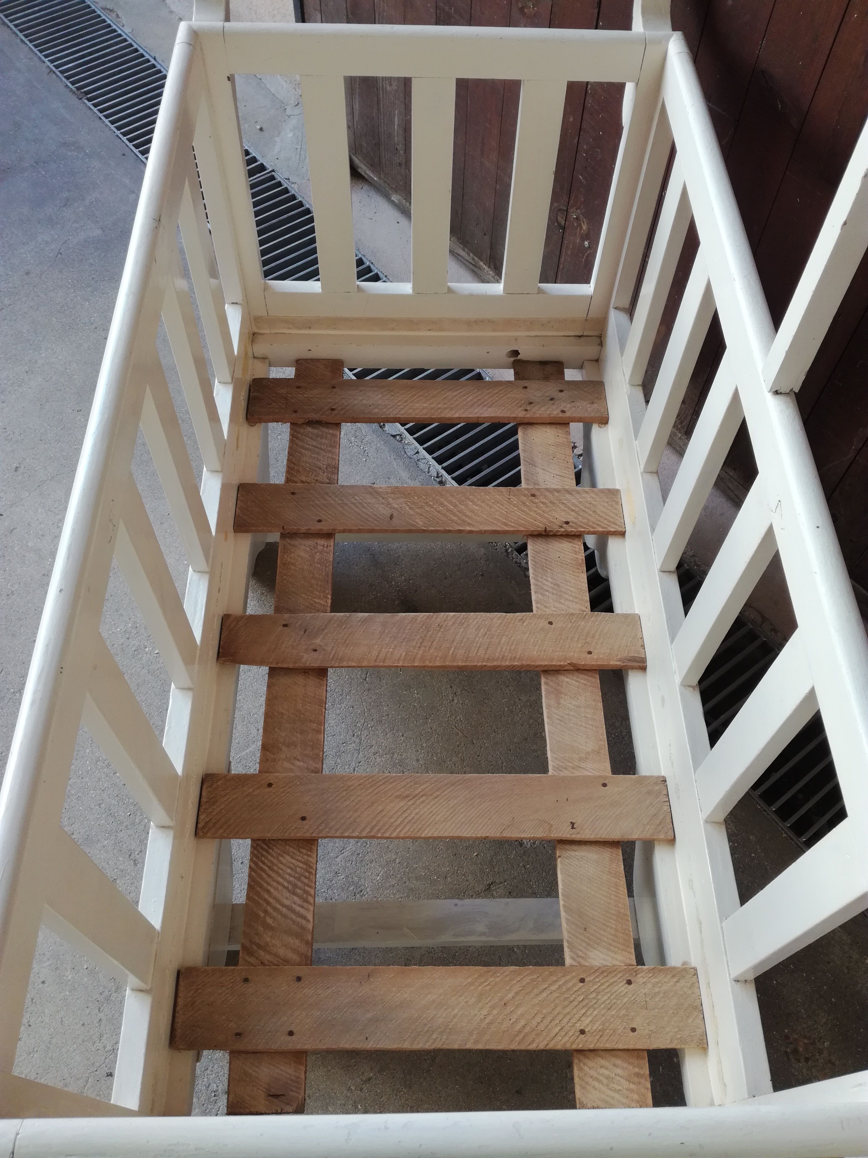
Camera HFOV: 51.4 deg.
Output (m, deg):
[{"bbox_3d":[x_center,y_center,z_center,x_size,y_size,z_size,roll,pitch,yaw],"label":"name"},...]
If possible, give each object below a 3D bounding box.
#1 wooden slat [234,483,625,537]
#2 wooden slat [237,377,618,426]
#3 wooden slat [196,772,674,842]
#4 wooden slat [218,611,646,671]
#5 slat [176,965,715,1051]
[{"bbox_3d":[-0.005,-0.107,1.407,0.600,0.012,0.082,0,58,-1],"label":"wooden slat"},{"bbox_3d":[-0.009,-0.301,1.530,0.601,0.013,0.084,0,58,-1],"label":"wooden slat"},{"bbox_3d":[0.003,0.292,1.156,0.601,0.011,0.081,0,58,-1],"label":"wooden slat"},{"bbox_3d":[-0.002,0.088,1.284,0.599,0.011,0.080,0,58,-1],"label":"wooden slat"},{"bbox_3d":[0.007,0.490,1.032,0.600,0.011,0.085,0,58,-1],"label":"slat"}]

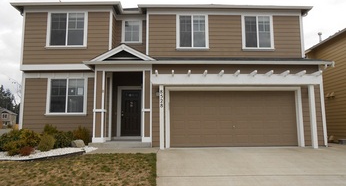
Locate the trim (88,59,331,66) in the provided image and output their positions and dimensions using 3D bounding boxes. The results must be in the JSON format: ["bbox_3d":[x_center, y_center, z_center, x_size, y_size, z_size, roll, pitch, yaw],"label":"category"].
[{"bbox_3d":[1.384,-1.107,9.503,9.170,0.145,0.150,0,-6,-2],"label":"trim"}]

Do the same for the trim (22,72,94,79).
[{"bbox_3d":[-4.784,-0.751,10.986,2.938,0.240,0.080,0,-6,-2],"label":"trim"}]

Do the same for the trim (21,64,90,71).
[{"bbox_3d":[-4.850,-1.053,10.885,2.990,0.225,0.100,0,-6,-2],"label":"trim"}]

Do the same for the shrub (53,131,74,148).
[{"bbox_3d":[-4.066,1.735,9.757,0.778,0.583,0.750,0,-6,-2],"label":"shrub"}]

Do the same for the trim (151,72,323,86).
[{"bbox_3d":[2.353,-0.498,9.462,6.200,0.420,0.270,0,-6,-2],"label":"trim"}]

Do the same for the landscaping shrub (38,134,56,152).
[{"bbox_3d":[-4.277,1.691,8.949,0.598,0.560,0.600,0,-6,-2],"label":"landscaping shrub"}]

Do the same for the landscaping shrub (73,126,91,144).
[{"bbox_3d":[-3.551,1.671,10.185,0.683,0.756,0.680,0,-6,-2],"label":"landscaping shrub"}]

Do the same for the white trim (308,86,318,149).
[{"bbox_3d":[5.074,0.841,9.436,0.150,2.300,0.150,0,-6,-2],"label":"white trim"}]

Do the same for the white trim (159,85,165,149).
[{"bbox_3d":[-0.375,0.848,9.287,0.150,2.280,0.150,0,-6,-2],"label":"white trim"}]

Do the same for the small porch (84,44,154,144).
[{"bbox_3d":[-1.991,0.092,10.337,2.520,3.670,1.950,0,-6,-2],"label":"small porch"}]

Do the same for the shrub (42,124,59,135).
[{"bbox_3d":[-4.751,1.636,10.195,0.606,0.842,0.650,0,-6,-2],"label":"shrub"}]

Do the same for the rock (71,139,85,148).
[{"bbox_3d":[-3.501,1.870,9.592,0.468,0.273,0.380,0,-6,-2],"label":"rock"}]

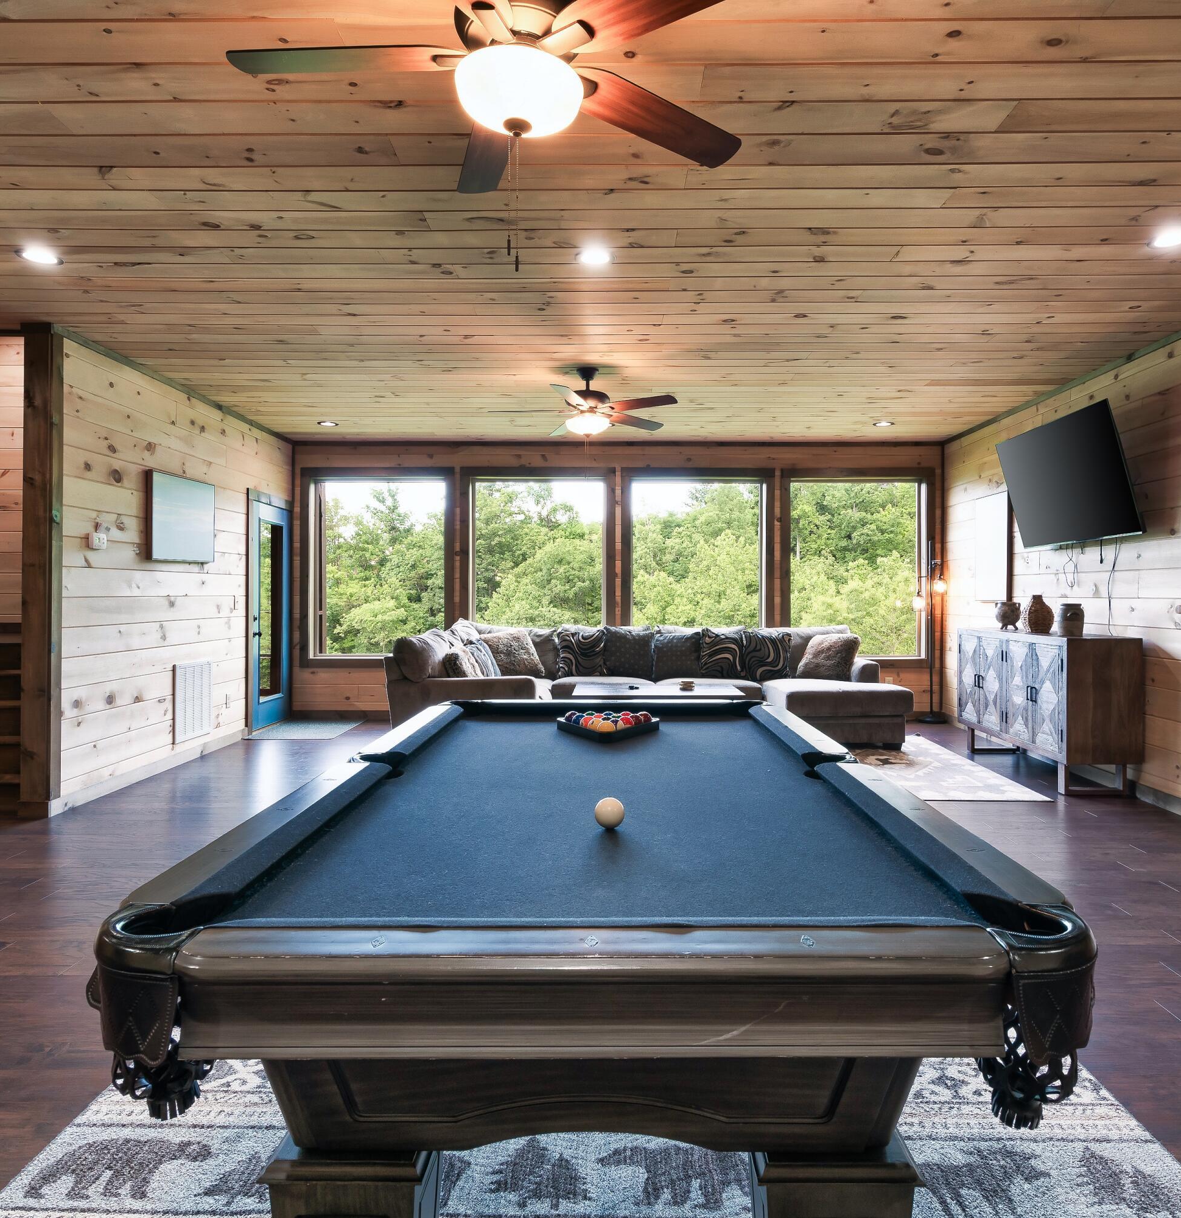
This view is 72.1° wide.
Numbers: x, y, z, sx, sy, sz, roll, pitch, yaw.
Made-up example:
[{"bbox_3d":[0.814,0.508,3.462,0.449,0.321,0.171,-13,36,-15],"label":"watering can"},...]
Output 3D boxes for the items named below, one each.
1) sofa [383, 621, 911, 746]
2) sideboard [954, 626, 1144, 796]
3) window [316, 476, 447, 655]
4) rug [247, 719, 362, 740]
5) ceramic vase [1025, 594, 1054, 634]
[{"bbox_3d":[0.558,0.620,6.562,3.880,0.950,2.080,0,1,1],"label":"sofa"},{"bbox_3d":[3.056,0.643,5.538,0.445,0.953,1.490,0,1,1],"label":"sideboard"},{"bbox_3d":[-2.036,-0.402,7.816,1.315,1.721,0.120,0,1,1],"label":"window"},{"bbox_3d":[-2.495,1.071,7.236,0.730,0.012,1.030,0,1,1],"label":"rug"},{"bbox_3d":[3.047,0.035,5.512,0.206,0.262,0.206,0,1,1],"label":"ceramic vase"}]

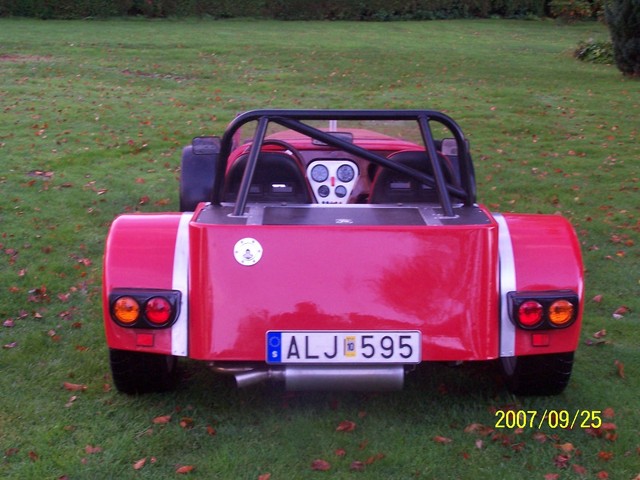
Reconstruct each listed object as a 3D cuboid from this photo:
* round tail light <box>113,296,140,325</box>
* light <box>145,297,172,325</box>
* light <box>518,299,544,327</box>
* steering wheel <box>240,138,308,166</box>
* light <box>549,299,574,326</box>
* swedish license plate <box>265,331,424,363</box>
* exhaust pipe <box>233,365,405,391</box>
[{"bbox_3d":[-0.656,0.239,4.010,0.090,0.090,0.040,0,14,0],"label":"round tail light"},{"bbox_3d":[-0.547,0.241,4.010,0.090,0.090,0.040,0,14,0],"label":"light"},{"bbox_3d":[0.721,0.250,4.030,0.090,0.090,0.040,0,14,0],"label":"light"},{"bbox_3d":[-0.217,-0.301,5.400,0.320,0.320,0.060,0,-6,0],"label":"steering wheel"},{"bbox_3d":[0.823,0.248,4.030,0.090,0.090,0.040,0,14,0],"label":"light"},{"bbox_3d":[0.081,0.363,4.000,0.525,0.115,0.020,0,14,0],"label":"swedish license plate"},{"bbox_3d":[-0.005,0.473,4.070,0.585,0.095,0.110,0,14,0],"label":"exhaust pipe"}]

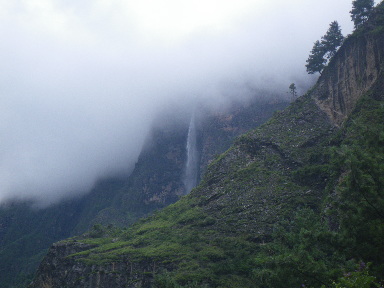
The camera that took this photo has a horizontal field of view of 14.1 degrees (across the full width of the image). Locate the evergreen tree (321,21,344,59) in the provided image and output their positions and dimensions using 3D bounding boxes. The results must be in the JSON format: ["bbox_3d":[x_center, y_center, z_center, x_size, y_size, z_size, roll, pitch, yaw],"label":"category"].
[{"bbox_3d":[26.240,-19.510,290.000,4.480,7.100,4.350,0,-10,0],"label":"evergreen tree"}]

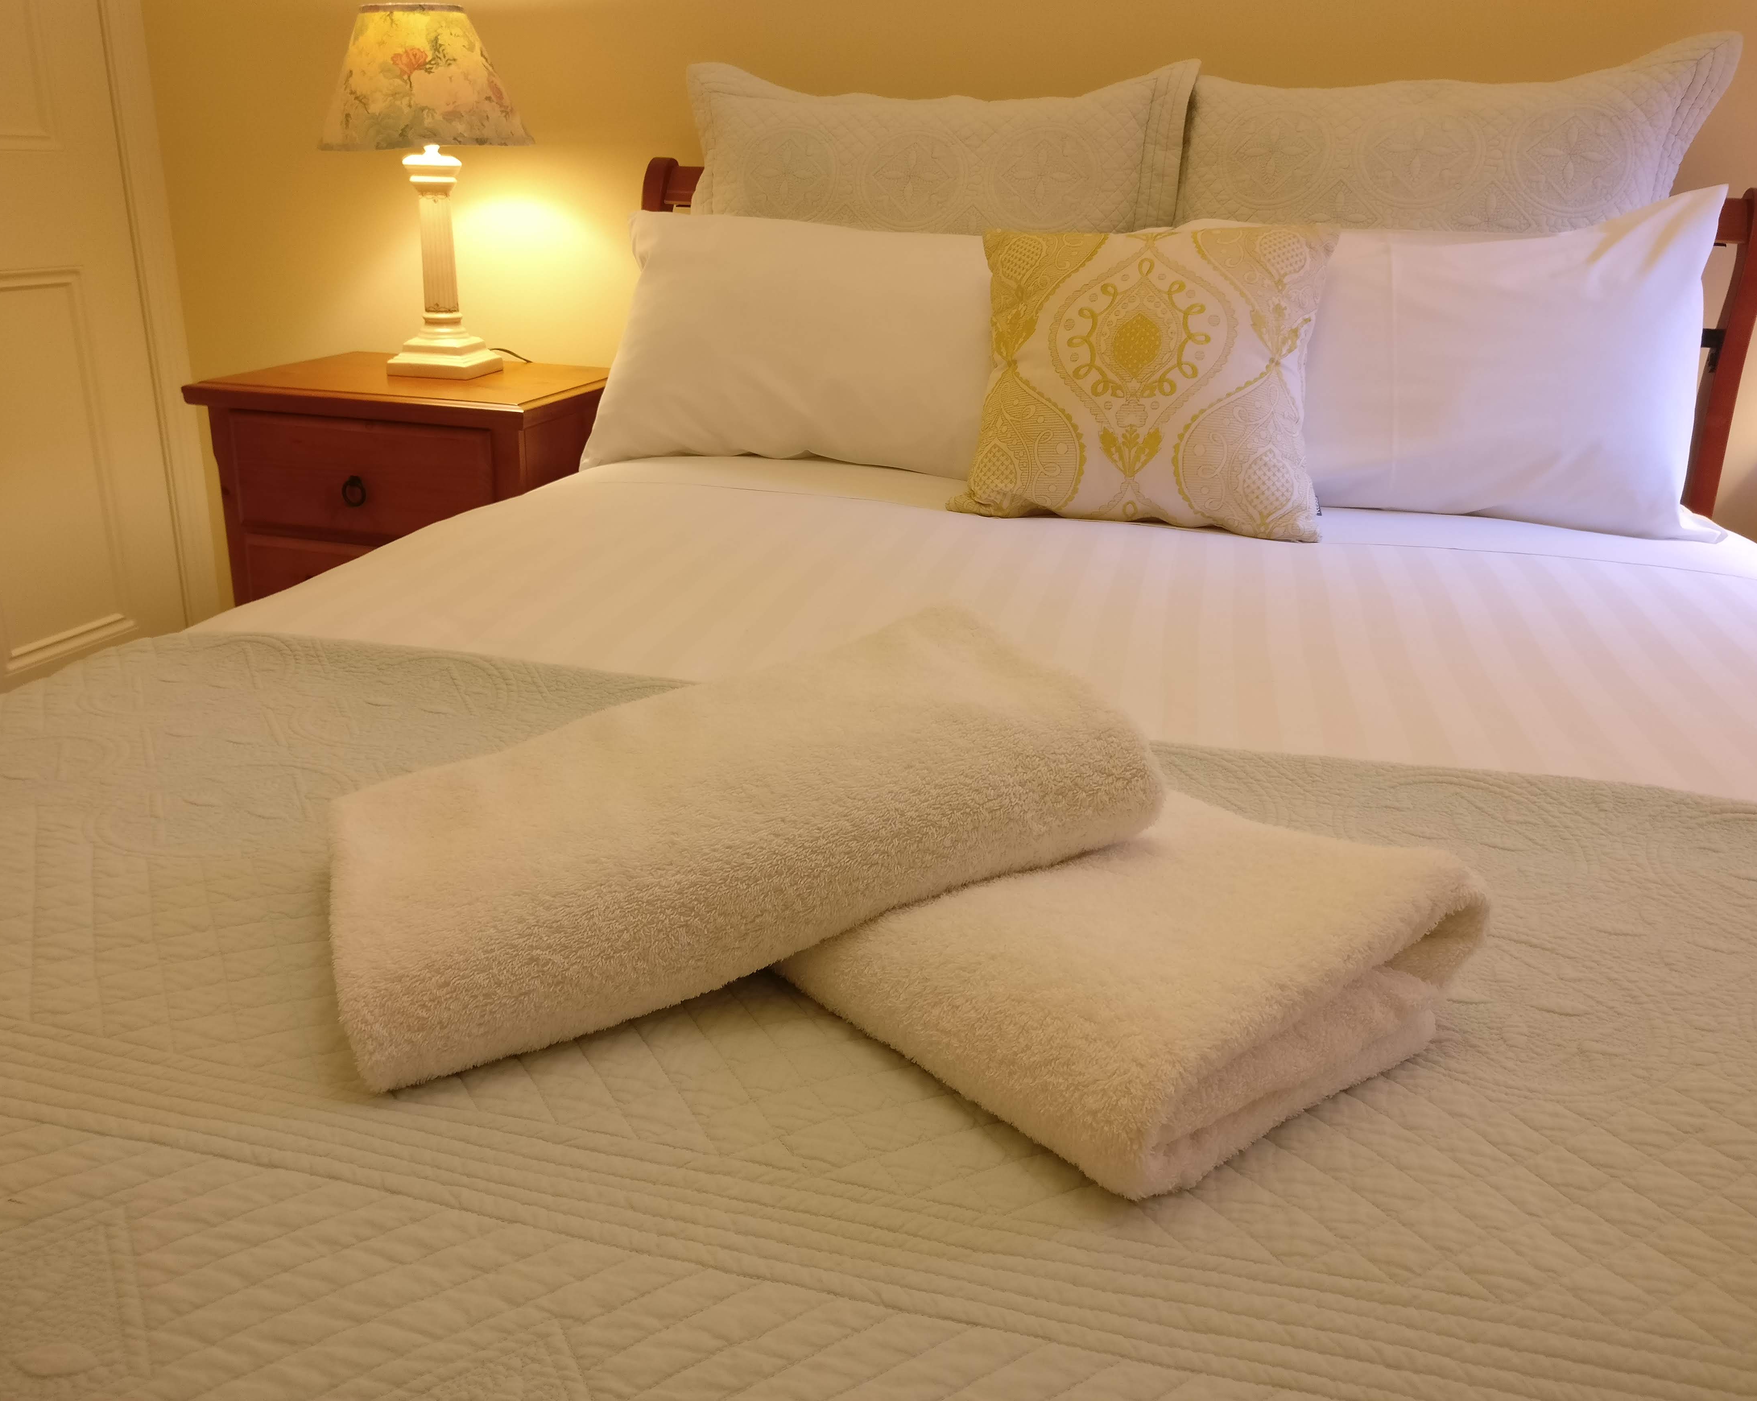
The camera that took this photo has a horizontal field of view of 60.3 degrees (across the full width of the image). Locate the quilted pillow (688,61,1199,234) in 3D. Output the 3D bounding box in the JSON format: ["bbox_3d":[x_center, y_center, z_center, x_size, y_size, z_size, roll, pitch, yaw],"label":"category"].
[{"bbox_3d":[0.063,-0.630,2.146,0.720,0.530,0.150,7,7,15],"label":"quilted pillow"}]

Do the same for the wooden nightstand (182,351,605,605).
[{"bbox_3d":[-0.698,-0.196,2.445,0.545,0.640,0.450,7,21,15],"label":"wooden nightstand"}]

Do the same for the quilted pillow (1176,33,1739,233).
[{"bbox_3d":[0.678,-0.557,1.985,0.720,0.530,0.150,7,7,15],"label":"quilted pillow"}]

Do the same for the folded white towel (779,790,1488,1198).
[{"bbox_3d":[0.075,0.097,0.830,0.244,0.076,0.396,-16,26,-38],"label":"folded white towel"}]

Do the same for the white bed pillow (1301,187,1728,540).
[{"bbox_3d":[0.700,-0.462,1.924,0.680,0.435,0.160,7,-6,15],"label":"white bed pillow"}]

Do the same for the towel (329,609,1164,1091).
[{"bbox_3d":[-0.088,0.062,0.835,0.396,0.068,0.232,-16,23,-15],"label":"towel"}]

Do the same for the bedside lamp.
[{"bbox_3d":[-0.682,-0.773,2.322,0.307,0.530,0.307,7,21,15],"label":"bedside lamp"}]

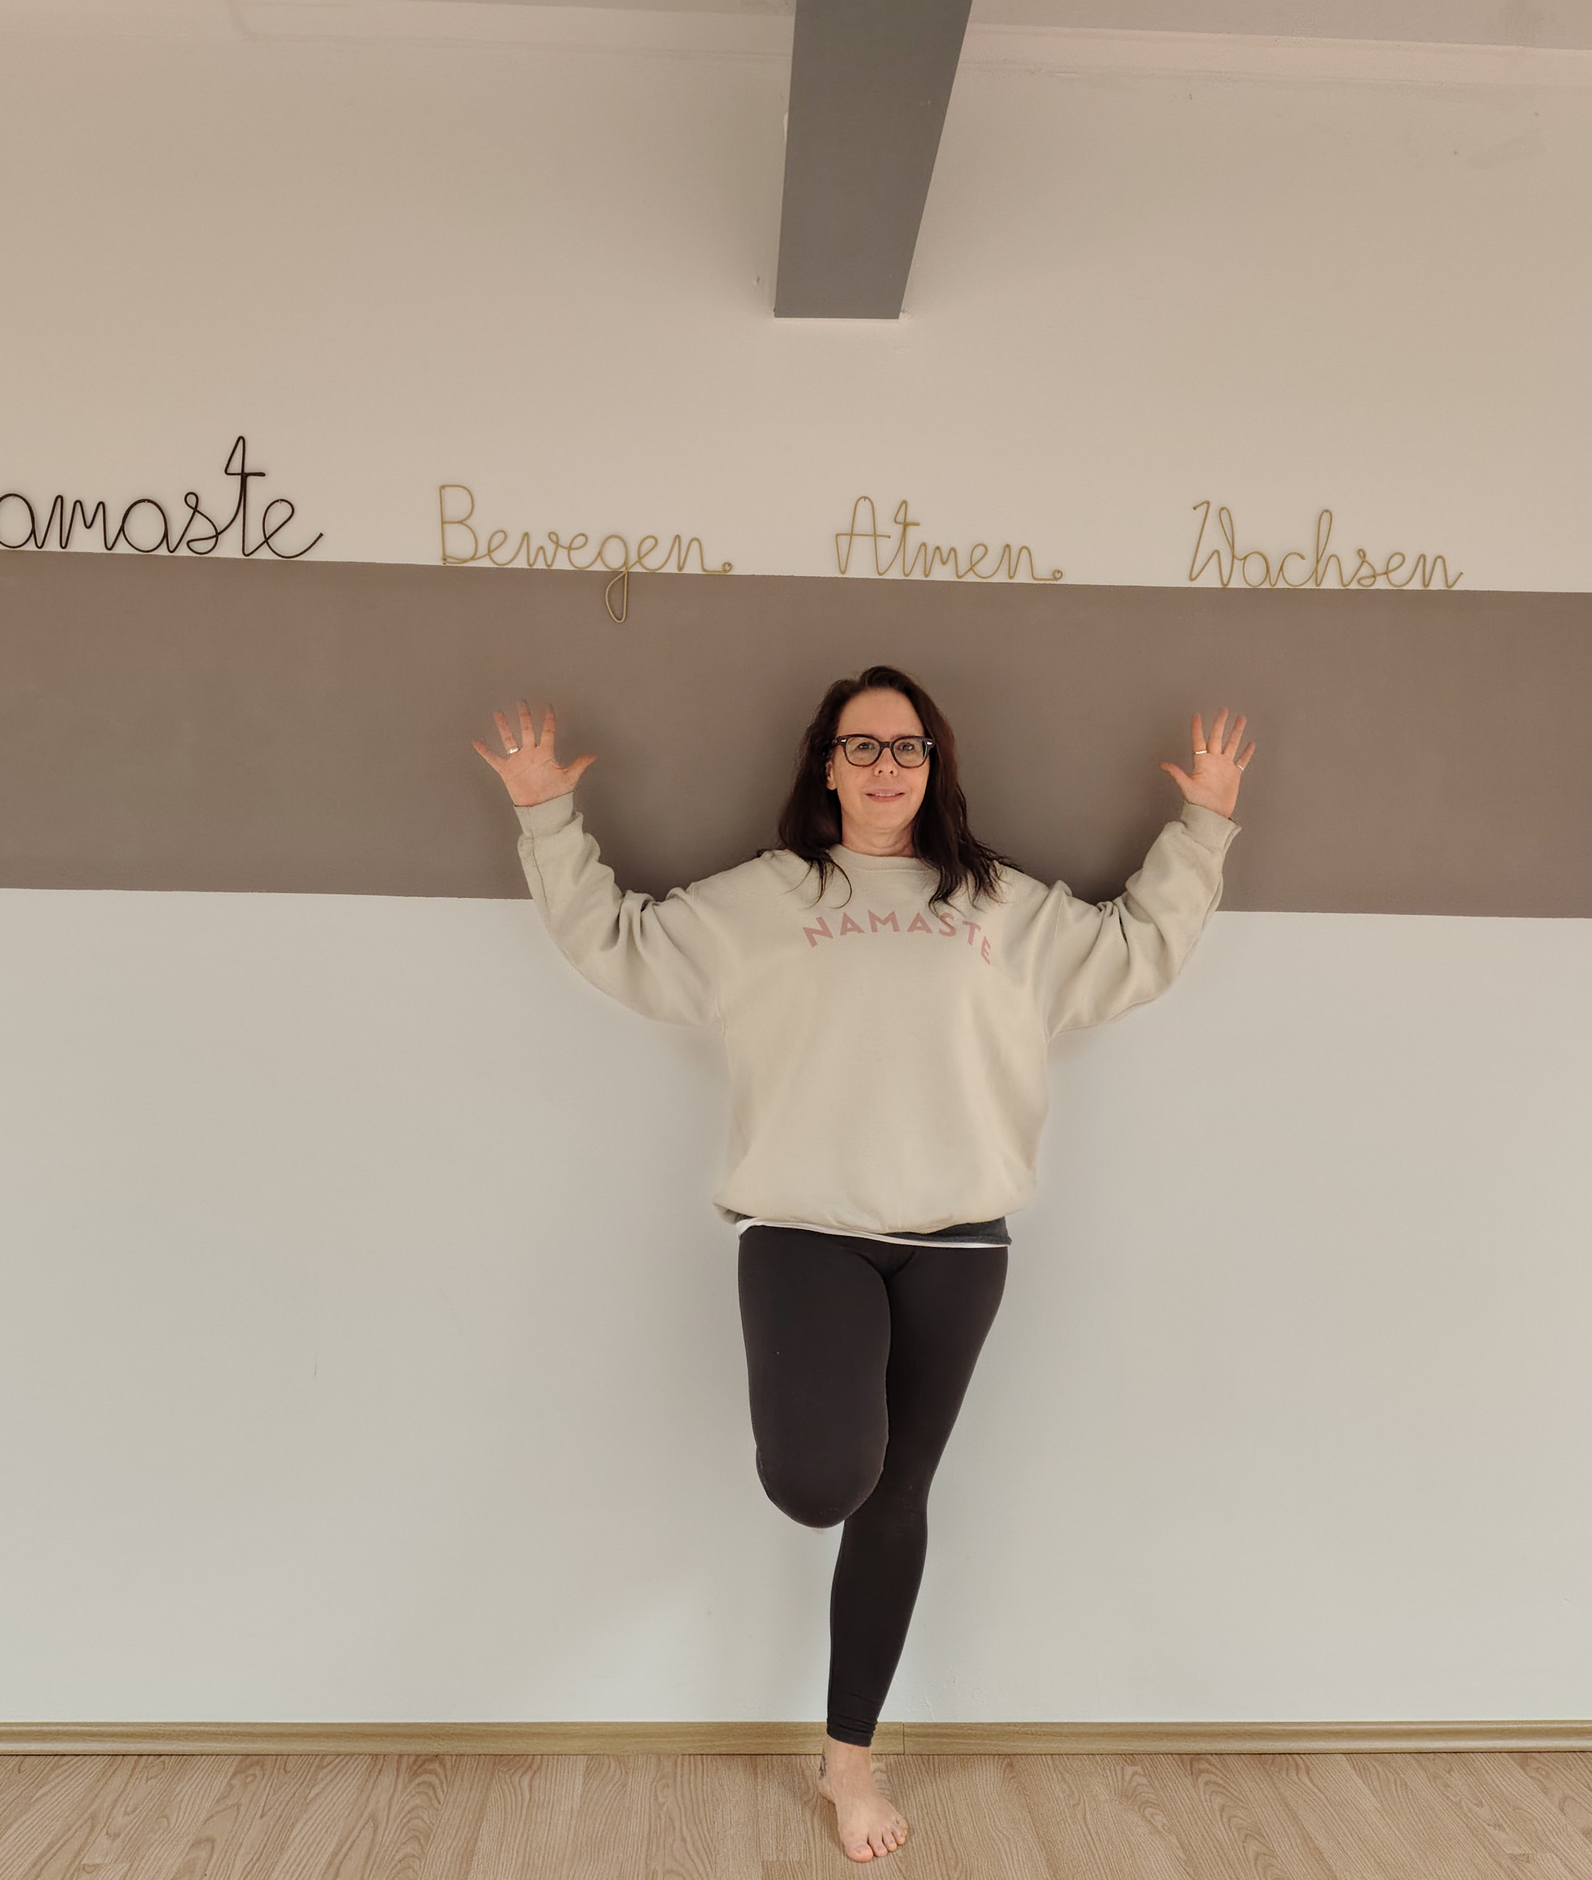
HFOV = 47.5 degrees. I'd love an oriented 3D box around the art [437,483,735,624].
[{"bbox_3d":[-0.319,-0.586,2.761,0.447,0.205,0.009,1,-1,-2],"label":"art"}]

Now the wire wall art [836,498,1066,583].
[{"bbox_3d":[0.237,-0.617,2.786,0.352,0.124,0.009,1,-1,-2],"label":"wire wall art"}]

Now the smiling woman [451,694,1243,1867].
[{"bbox_3d":[0.091,0.422,2.561,1.135,1.625,0.400,1,-1,-2],"label":"smiling woman"}]

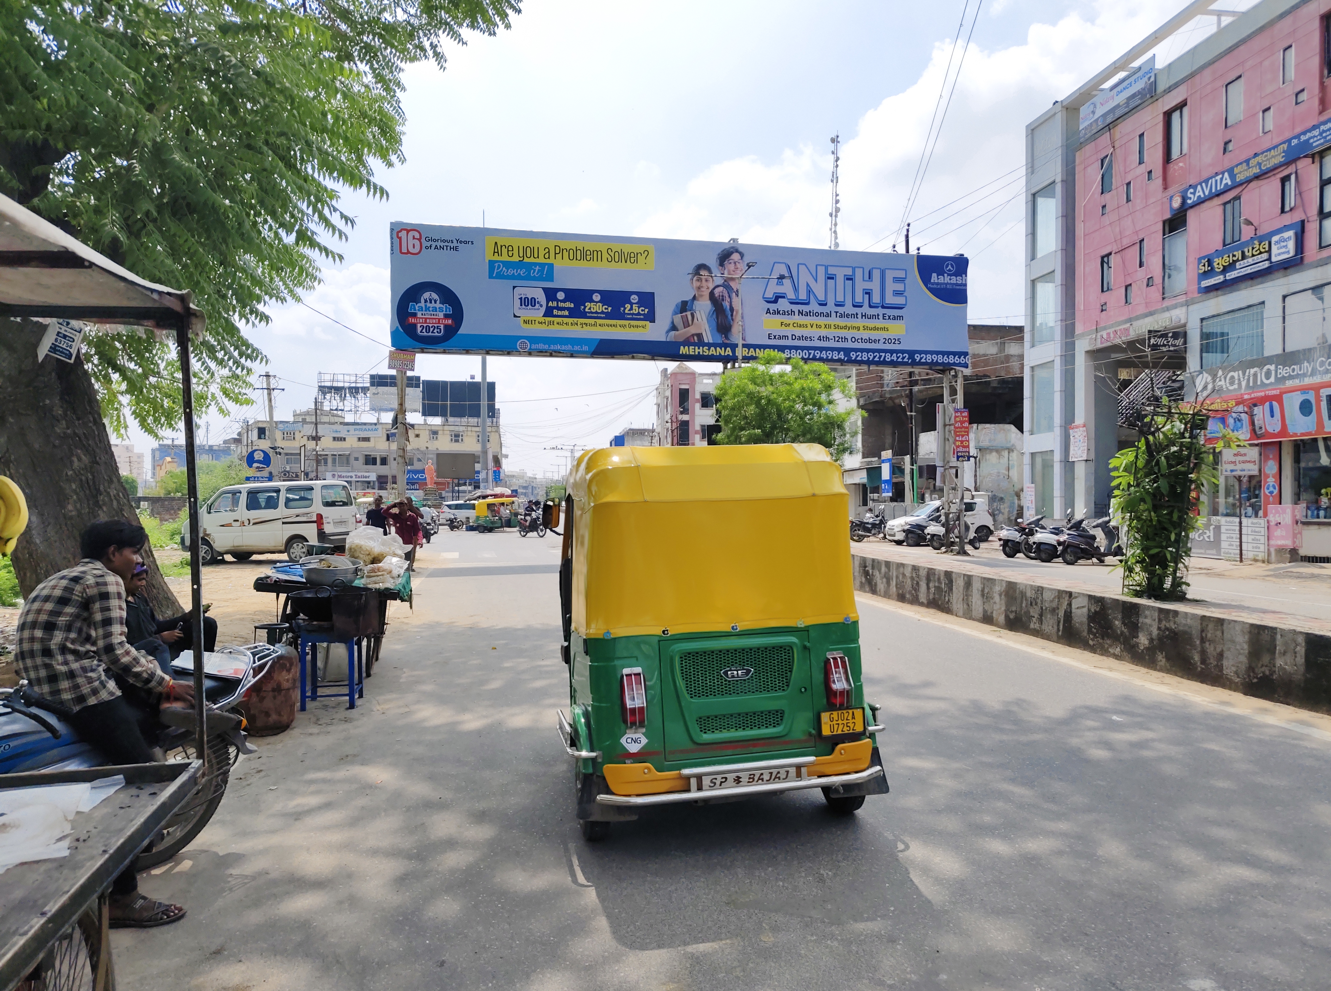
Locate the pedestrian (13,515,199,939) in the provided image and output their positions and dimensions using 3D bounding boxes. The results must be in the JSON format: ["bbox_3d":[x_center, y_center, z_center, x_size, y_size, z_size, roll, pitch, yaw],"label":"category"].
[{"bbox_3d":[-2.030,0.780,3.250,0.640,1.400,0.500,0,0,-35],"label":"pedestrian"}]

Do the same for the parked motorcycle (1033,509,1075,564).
[{"bbox_3d":[9.750,1.021,21.500,1.800,1.180,0.700,0,0,-10],"label":"parked motorcycle"}]

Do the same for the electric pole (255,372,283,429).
[{"bbox_3d":[-18.568,-2.049,42.000,1.350,7.600,0.350,-5,0,-12],"label":"electric pole"}]

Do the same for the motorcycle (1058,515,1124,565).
[{"bbox_3d":[8.850,0.880,18.200,1.780,1.120,0.680,0,0,-13],"label":"motorcycle"}]

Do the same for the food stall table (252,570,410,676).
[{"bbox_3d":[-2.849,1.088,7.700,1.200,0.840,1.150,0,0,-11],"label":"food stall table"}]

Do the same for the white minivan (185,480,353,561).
[{"bbox_3d":[-8.680,0.600,19.300,3.650,1.800,1.500,-1,0,12],"label":"white minivan"}]

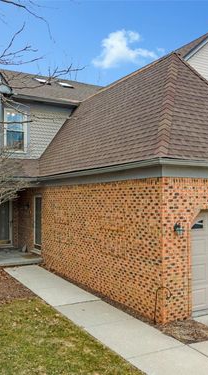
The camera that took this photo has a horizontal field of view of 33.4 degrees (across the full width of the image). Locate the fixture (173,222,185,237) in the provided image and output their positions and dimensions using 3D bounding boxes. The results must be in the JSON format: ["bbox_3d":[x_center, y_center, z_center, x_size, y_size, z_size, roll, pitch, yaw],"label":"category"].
[{"bbox_3d":[1.473,0.830,6.854,0.180,0.290,0.190,1,-2,-28],"label":"fixture"}]

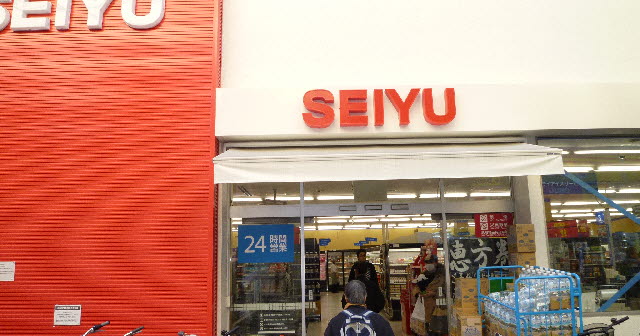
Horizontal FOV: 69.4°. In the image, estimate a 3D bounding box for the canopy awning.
[{"bbox_3d":[0.801,-0.096,5.771,4.100,0.630,0.860,-1,-11,-2],"label":"canopy awning"}]

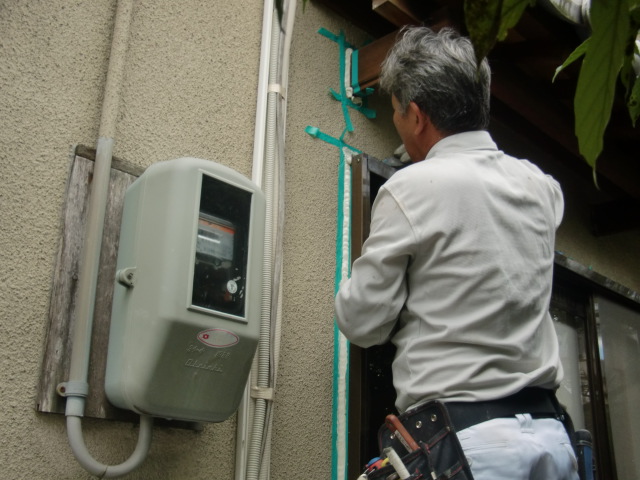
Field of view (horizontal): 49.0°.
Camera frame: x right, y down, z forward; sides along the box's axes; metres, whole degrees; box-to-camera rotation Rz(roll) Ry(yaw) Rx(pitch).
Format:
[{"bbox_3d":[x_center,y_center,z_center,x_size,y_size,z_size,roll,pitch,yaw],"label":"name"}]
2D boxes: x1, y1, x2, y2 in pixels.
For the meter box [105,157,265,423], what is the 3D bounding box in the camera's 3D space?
[{"bbox_3d":[-0.228,0.085,1.253,0.213,0.443,0.166,20,-27,-40],"label":"meter box"}]

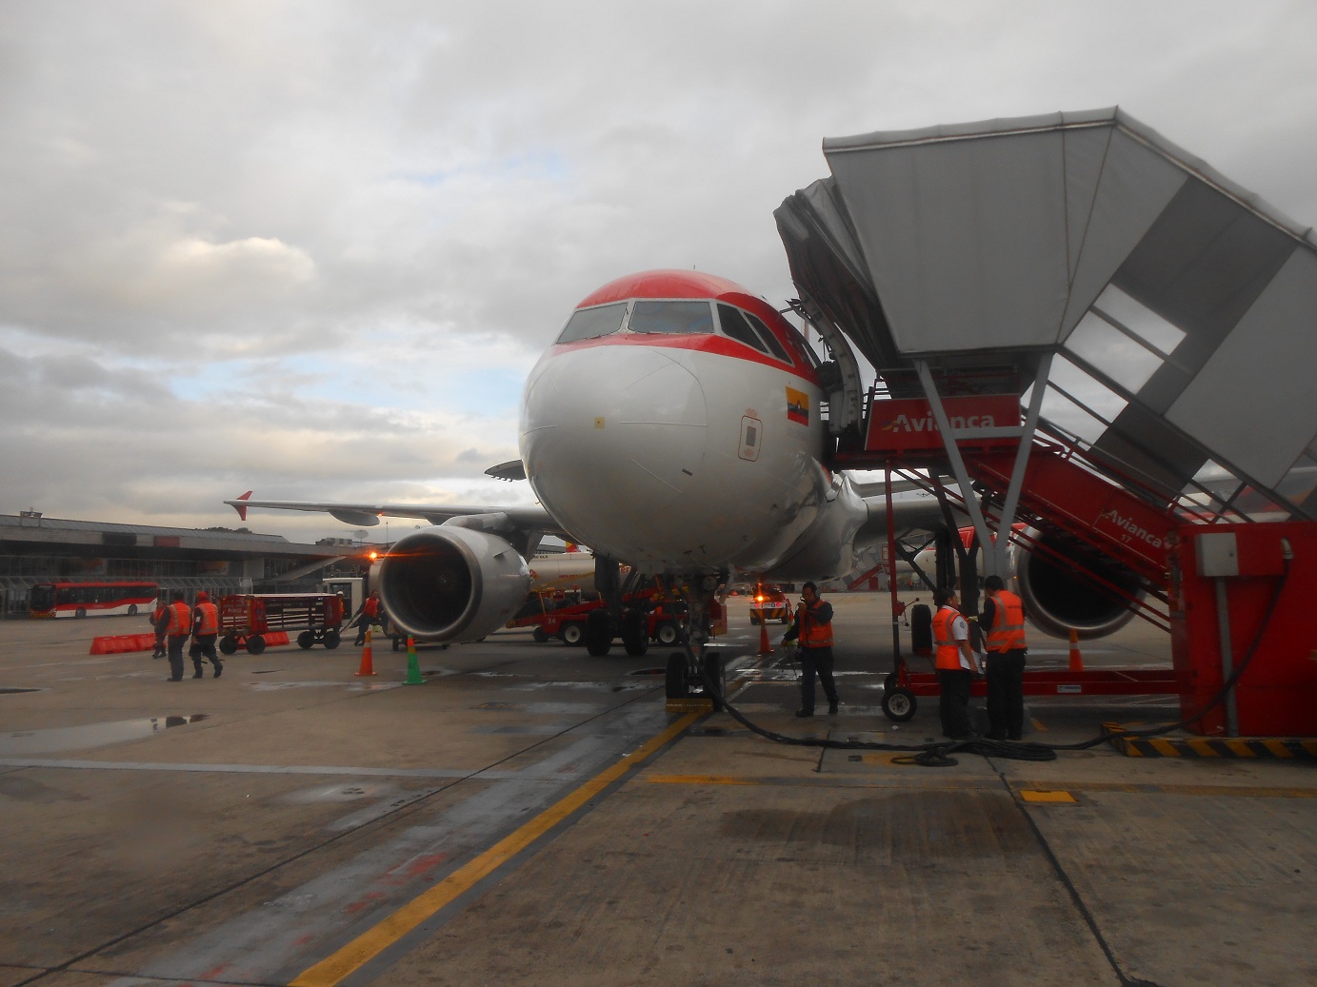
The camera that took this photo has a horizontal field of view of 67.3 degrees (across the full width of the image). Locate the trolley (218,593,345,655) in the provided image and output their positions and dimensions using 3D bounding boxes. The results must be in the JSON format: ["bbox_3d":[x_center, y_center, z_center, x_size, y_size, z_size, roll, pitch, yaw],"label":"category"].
[{"bbox_3d":[-10.622,3.639,27.889,1.400,1.620,3.050,-4,-6,31],"label":"trolley"}]

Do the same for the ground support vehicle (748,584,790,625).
[{"bbox_3d":[5.144,4.970,44.350,1.750,1.700,4.200,-2,-6,11],"label":"ground support vehicle"}]

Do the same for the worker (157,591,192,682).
[{"bbox_3d":[-9.290,2.741,19.058,0.400,1.670,0.540,-5,-7,40],"label":"worker"}]

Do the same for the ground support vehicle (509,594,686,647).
[{"bbox_3d":[-1.338,3.609,29.335,5.700,1.700,1.900,-2,-6,12],"label":"ground support vehicle"}]

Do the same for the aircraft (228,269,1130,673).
[{"bbox_3d":[2.722,-2.415,24.051,34.100,12.560,31.440,-2,-6,12],"label":"aircraft"}]

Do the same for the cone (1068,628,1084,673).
[{"bbox_3d":[6.774,2.629,16.114,0.400,0.880,0.400,-1,-6,0],"label":"cone"}]

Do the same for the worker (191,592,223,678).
[{"bbox_3d":[-8.859,2.776,19.431,0.520,1.660,0.520,-4,-7,32],"label":"worker"}]

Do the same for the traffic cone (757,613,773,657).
[{"bbox_3d":[2.548,3.407,23.654,0.400,0.900,0.400,-1,-6,0],"label":"traffic cone"}]

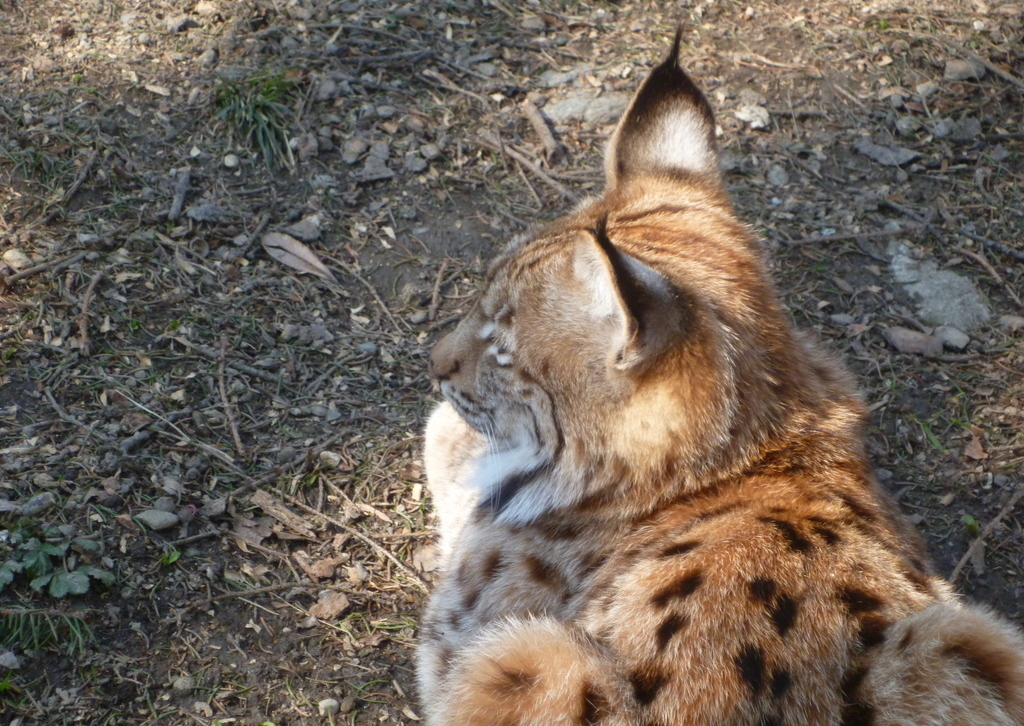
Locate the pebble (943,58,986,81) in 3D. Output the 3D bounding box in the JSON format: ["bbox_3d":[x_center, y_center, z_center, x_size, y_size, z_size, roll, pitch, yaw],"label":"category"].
[{"bbox_3d":[0.442,-0.286,4.032,0.041,0.016,0.026,7,41,8],"label":"pebble"}]

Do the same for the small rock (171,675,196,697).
[{"bbox_3d":[-0.239,0.236,3.018,0.019,0.013,0.018,0,42,0],"label":"small rock"}]

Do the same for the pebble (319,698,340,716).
[{"bbox_3d":[-0.132,0.249,3.004,0.016,0.012,0.014,0,42,0],"label":"pebble"}]

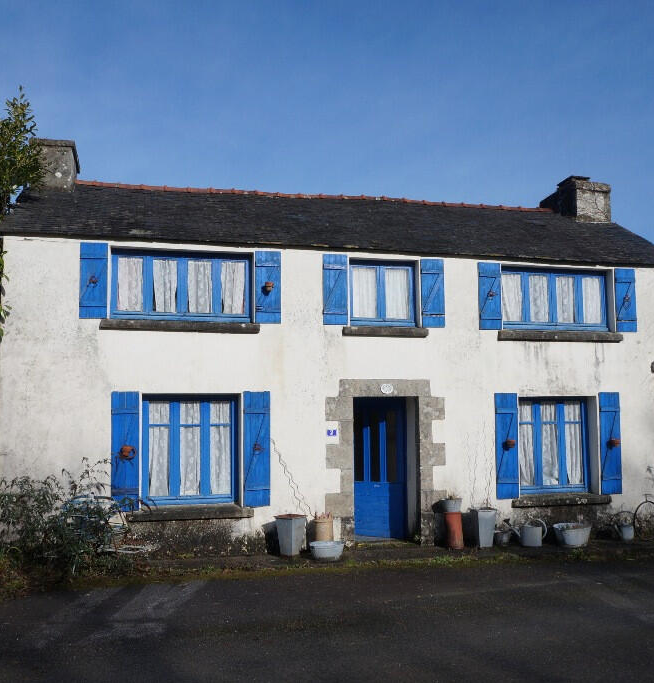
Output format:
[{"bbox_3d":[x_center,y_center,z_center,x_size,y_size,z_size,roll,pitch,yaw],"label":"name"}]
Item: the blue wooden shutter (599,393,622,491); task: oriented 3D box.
[{"bbox_3d":[4.276,1.541,11.617,0.357,1.527,0.050,1,-4,-15],"label":"blue wooden shutter"}]

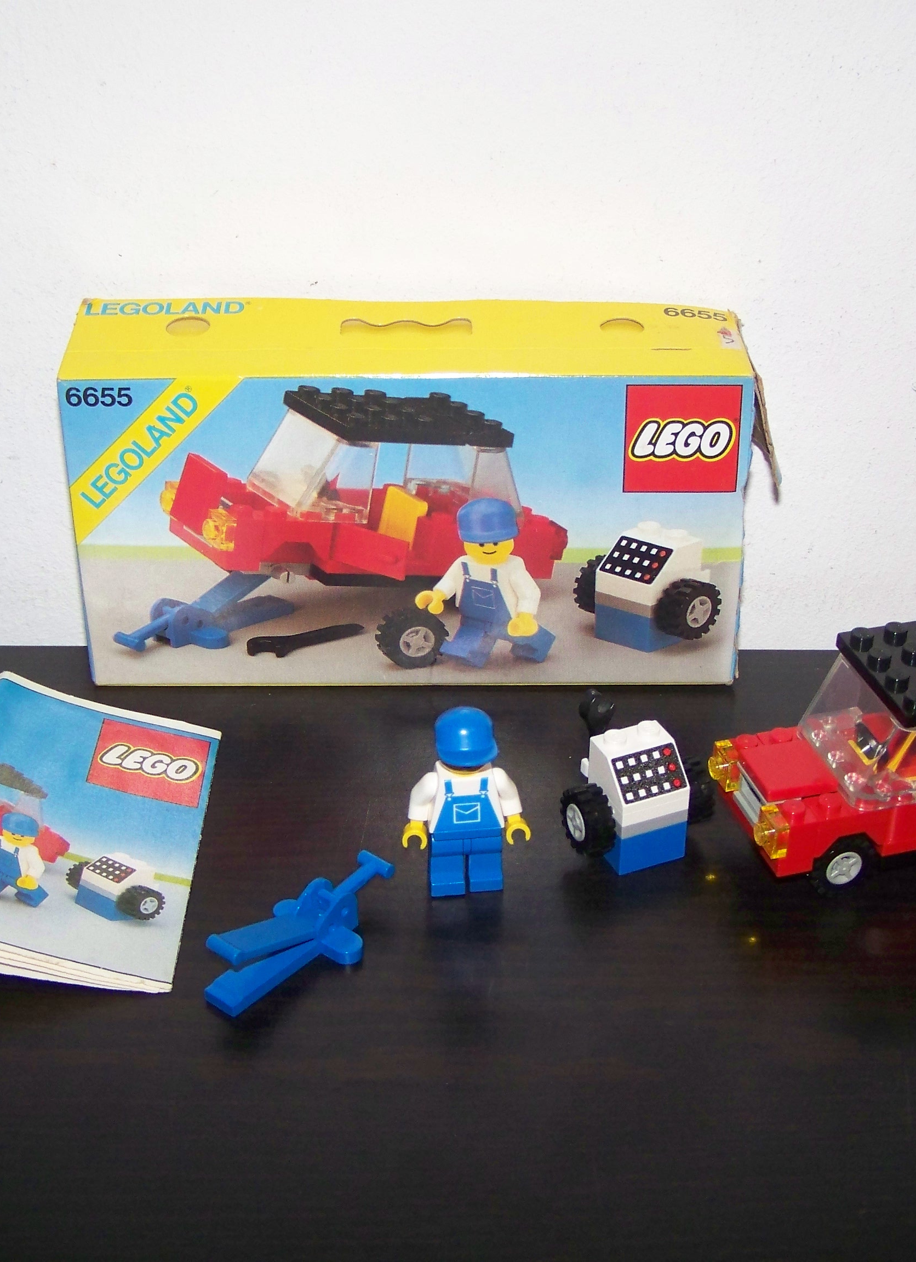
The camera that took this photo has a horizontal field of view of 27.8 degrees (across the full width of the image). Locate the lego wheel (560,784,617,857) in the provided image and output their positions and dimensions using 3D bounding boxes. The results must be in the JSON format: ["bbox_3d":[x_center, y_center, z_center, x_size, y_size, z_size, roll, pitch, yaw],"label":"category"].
[{"bbox_3d":[0.028,0.041,0.395,0.006,0.015,0.015,-13,36,-20],"label":"lego wheel"}]

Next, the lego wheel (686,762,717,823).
[{"bbox_3d":[0.049,0.036,0.403,0.006,0.015,0.015,-13,36,-20],"label":"lego wheel"}]

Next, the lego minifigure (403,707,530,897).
[{"bbox_3d":[0.002,0.036,0.380,0.027,0.043,0.015,-5,34,-8],"label":"lego minifigure"}]

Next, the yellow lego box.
[{"bbox_3d":[-0.011,-0.033,0.450,0.156,0.083,0.042,0,33,-1],"label":"yellow lego box"}]

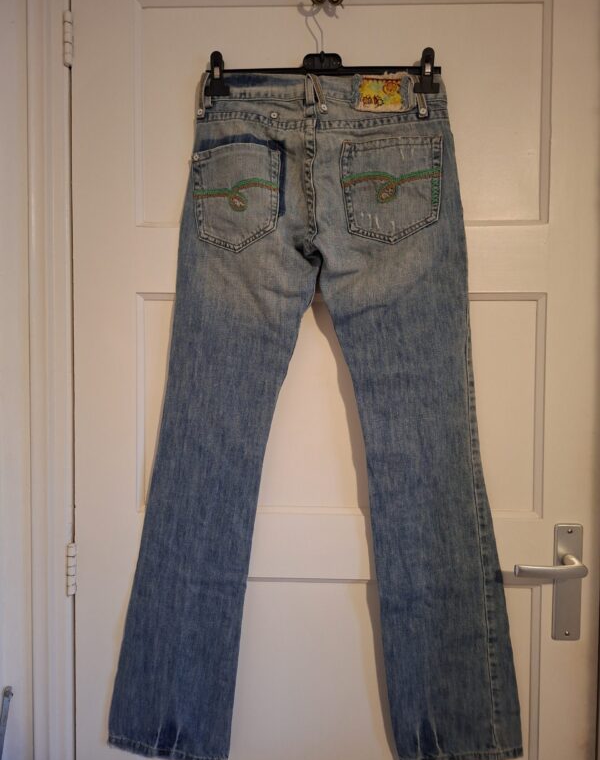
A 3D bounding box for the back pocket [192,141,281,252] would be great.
[{"bbox_3d":[-0.093,-0.270,0.781,0.127,0.165,0.024,1,2,14],"label":"back pocket"}]

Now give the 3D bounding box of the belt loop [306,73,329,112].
[{"bbox_3d":[0.025,-0.417,0.770,0.030,0.056,0.013,0,2,2],"label":"belt loop"}]

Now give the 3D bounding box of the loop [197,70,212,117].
[{"bbox_3d":[-0.140,-0.420,0.781,0.021,0.068,0.016,1,2,14],"label":"loop"}]

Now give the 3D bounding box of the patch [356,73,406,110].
[{"bbox_3d":[0.117,-0.418,0.770,0.075,0.053,0.009,0,2,2],"label":"patch"}]

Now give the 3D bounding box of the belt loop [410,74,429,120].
[{"bbox_3d":[0.173,-0.412,0.770,0.024,0.065,0.014,0,2,-3],"label":"belt loop"}]

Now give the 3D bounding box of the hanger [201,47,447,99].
[{"bbox_3d":[0.033,-0.449,0.775,0.342,0.074,0.034,0,2,2],"label":"hanger"}]

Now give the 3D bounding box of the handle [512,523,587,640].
[{"bbox_3d":[0.377,0.314,0.799,0.123,0.181,0.062,0,2,2],"label":"handle"}]

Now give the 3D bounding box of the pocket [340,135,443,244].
[{"bbox_3d":[0.133,-0.276,0.769,0.148,0.159,0.015,0,2,-2],"label":"pocket"}]

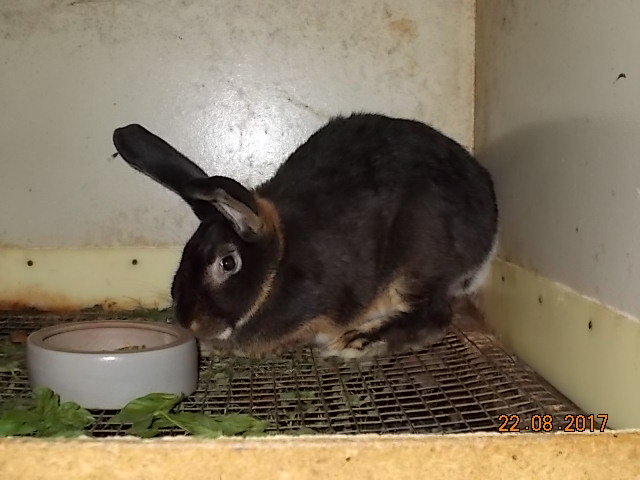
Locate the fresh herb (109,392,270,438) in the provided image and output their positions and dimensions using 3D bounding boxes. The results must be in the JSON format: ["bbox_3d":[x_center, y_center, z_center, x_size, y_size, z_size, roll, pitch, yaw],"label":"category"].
[{"bbox_3d":[-0.097,0.125,0.696,0.118,0.026,0.075,0,6,0],"label":"fresh herb"}]

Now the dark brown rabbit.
[{"bbox_3d":[-0.010,-0.014,0.989,0.400,0.242,0.180,-2,6,-15],"label":"dark brown rabbit"}]

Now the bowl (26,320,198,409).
[{"bbox_3d":[-0.176,0.104,0.792,0.142,0.047,0.142,0,6,0],"label":"bowl"}]

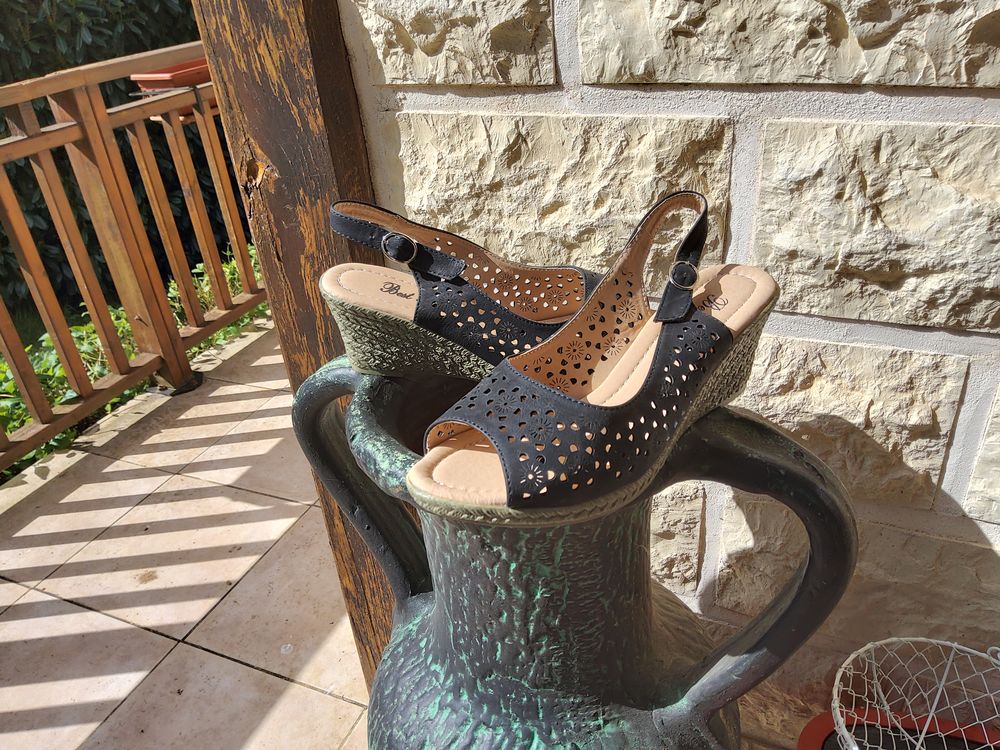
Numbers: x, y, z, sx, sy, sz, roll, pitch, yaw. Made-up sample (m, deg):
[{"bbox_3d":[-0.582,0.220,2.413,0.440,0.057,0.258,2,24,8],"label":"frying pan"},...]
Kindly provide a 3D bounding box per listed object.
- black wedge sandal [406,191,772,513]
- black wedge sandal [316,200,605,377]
[{"bbox_3d":[0.059,-0.020,0.373,0.238,0.119,0.090,-22,34,-30],"label":"black wedge sandal"},{"bbox_3d":[0.003,-0.058,0.462,0.238,0.113,0.090,-2,36,8],"label":"black wedge sandal"}]

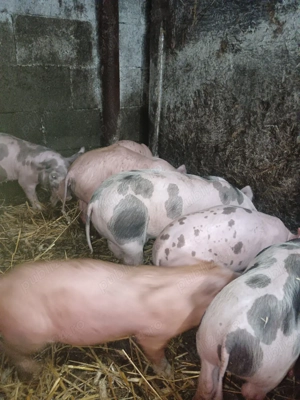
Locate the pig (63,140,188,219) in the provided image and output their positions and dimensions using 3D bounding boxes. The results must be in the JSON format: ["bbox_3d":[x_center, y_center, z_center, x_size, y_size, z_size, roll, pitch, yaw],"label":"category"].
[{"bbox_3d":[-0.044,-0.084,1.630,0.735,0.399,0.221,-12,27,-28],"label":"pig"}]

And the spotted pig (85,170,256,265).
[{"bbox_3d":[0.133,0.071,1.288,0.756,0.404,0.226,-7,26,-20],"label":"spotted pig"}]

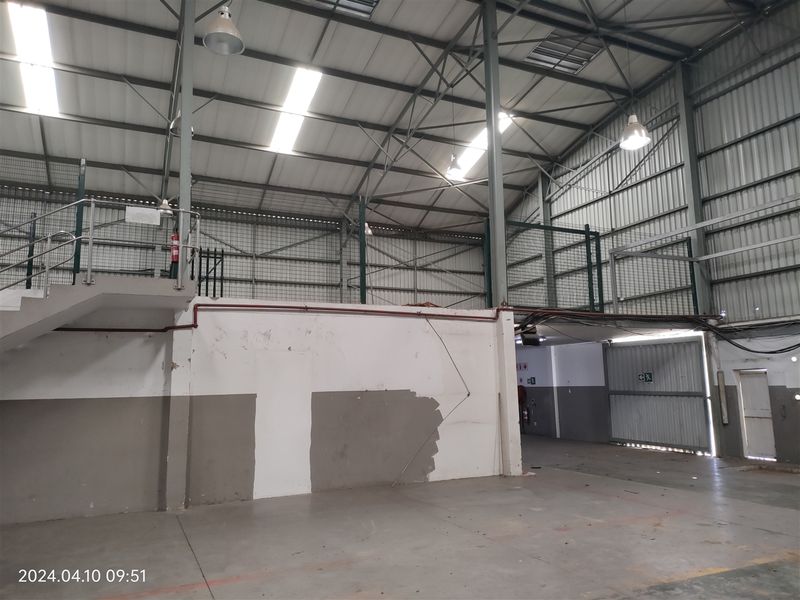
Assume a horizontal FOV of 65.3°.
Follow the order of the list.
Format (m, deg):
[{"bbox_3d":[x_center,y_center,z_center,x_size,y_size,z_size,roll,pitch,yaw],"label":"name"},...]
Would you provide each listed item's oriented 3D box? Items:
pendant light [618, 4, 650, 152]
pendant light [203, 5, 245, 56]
[{"bbox_3d":[3.719,-3.675,10.101,0.460,2.420,0.460,3,-10,-24],"label":"pendant light"},{"bbox_3d":[-1.998,-3.137,7.117,0.455,0.470,0.455,3,-10,-24],"label":"pendant light"}]

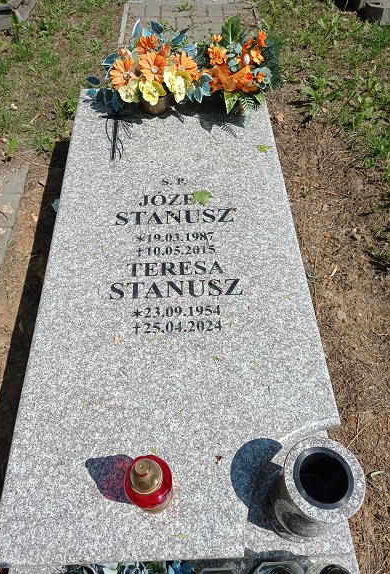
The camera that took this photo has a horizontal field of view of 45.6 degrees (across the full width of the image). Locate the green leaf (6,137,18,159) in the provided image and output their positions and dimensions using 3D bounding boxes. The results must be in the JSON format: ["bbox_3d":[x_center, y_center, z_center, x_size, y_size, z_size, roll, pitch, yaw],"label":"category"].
[{"bbox_3d":[-0.805,-0.612,2.042,0.052,0.120,0.045,-2,51,-1],"label":"green leaf"}]

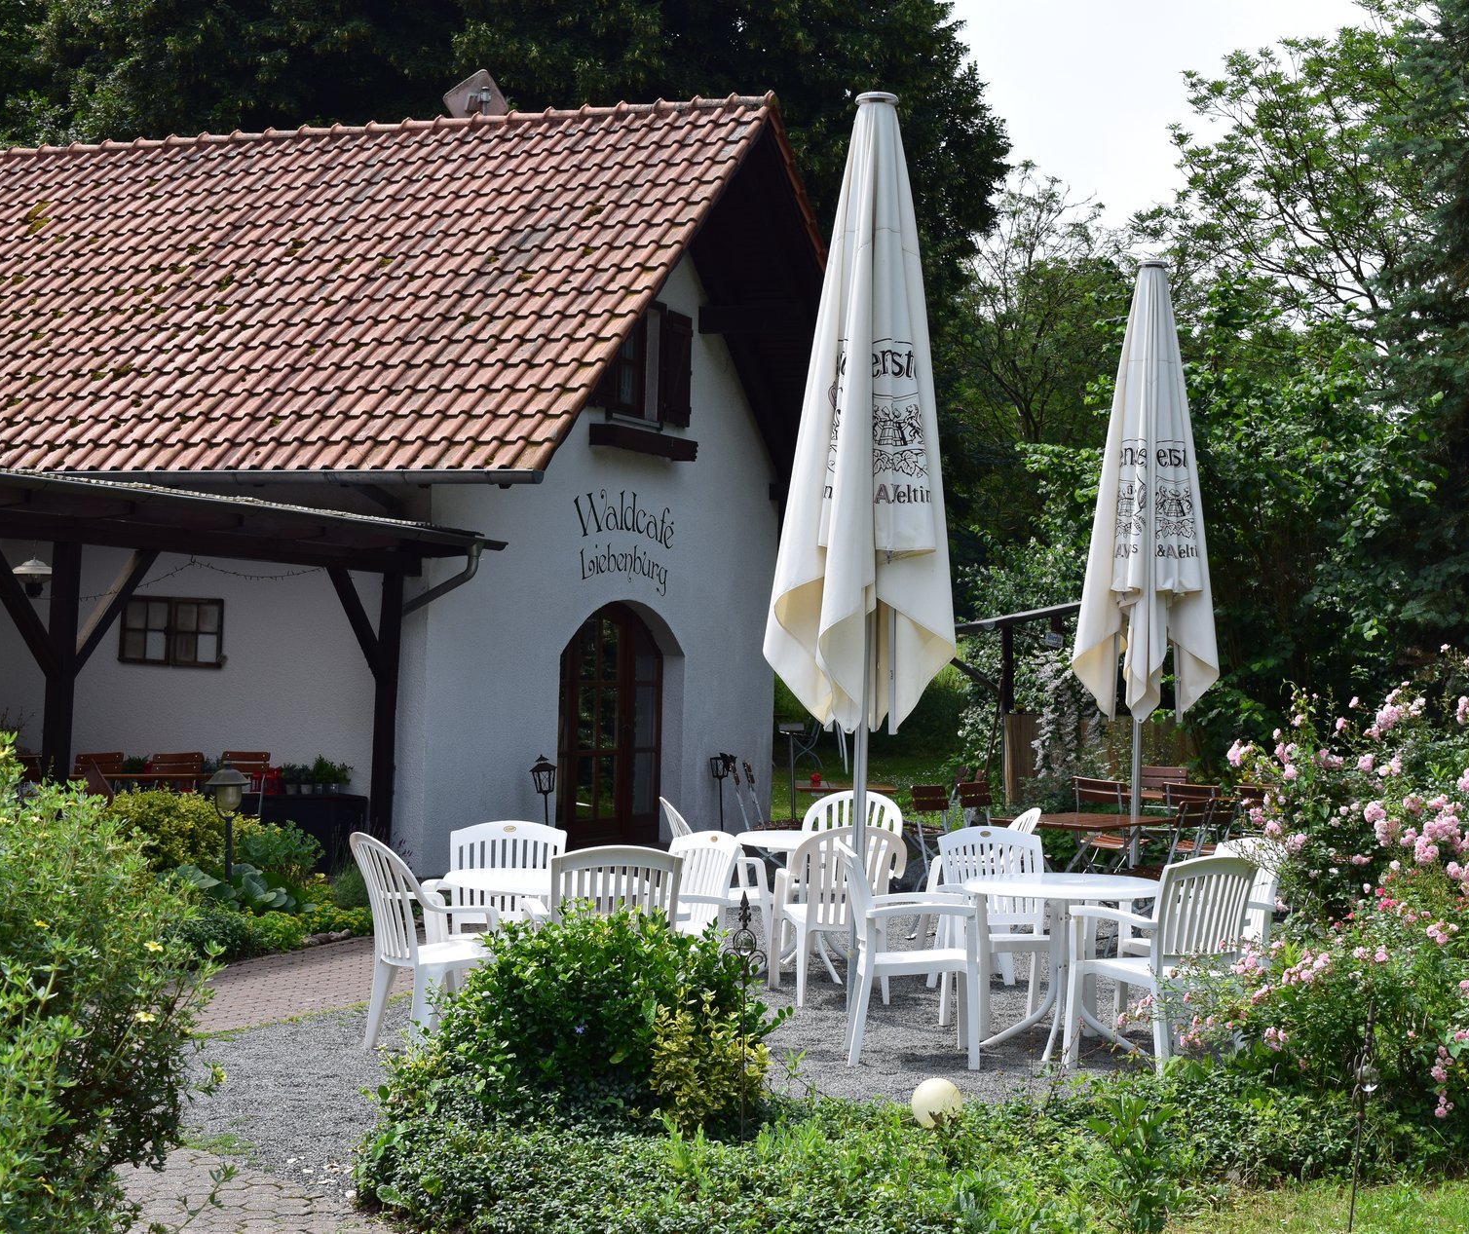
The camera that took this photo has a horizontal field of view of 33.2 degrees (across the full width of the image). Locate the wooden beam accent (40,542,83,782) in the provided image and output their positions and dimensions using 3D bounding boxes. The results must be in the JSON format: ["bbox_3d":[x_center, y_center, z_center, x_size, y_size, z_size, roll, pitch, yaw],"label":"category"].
[{"bbox_3d":[-3.977,0.690,14.561,0.122,2.267,0.122,2,0,26],"label":"wooden beam accent"}]

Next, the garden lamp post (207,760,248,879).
[{"bbox_3d":[-3.069,1.353,14.900,0.270,0.988,0.270,2,-1,0],"label":"garden lamp post"}]

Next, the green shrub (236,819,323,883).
[{"bbox_3d":[-2.912,1.551,15.800,0.550,0.520,0.500,2,-1,0],"label":"green shrub"}]

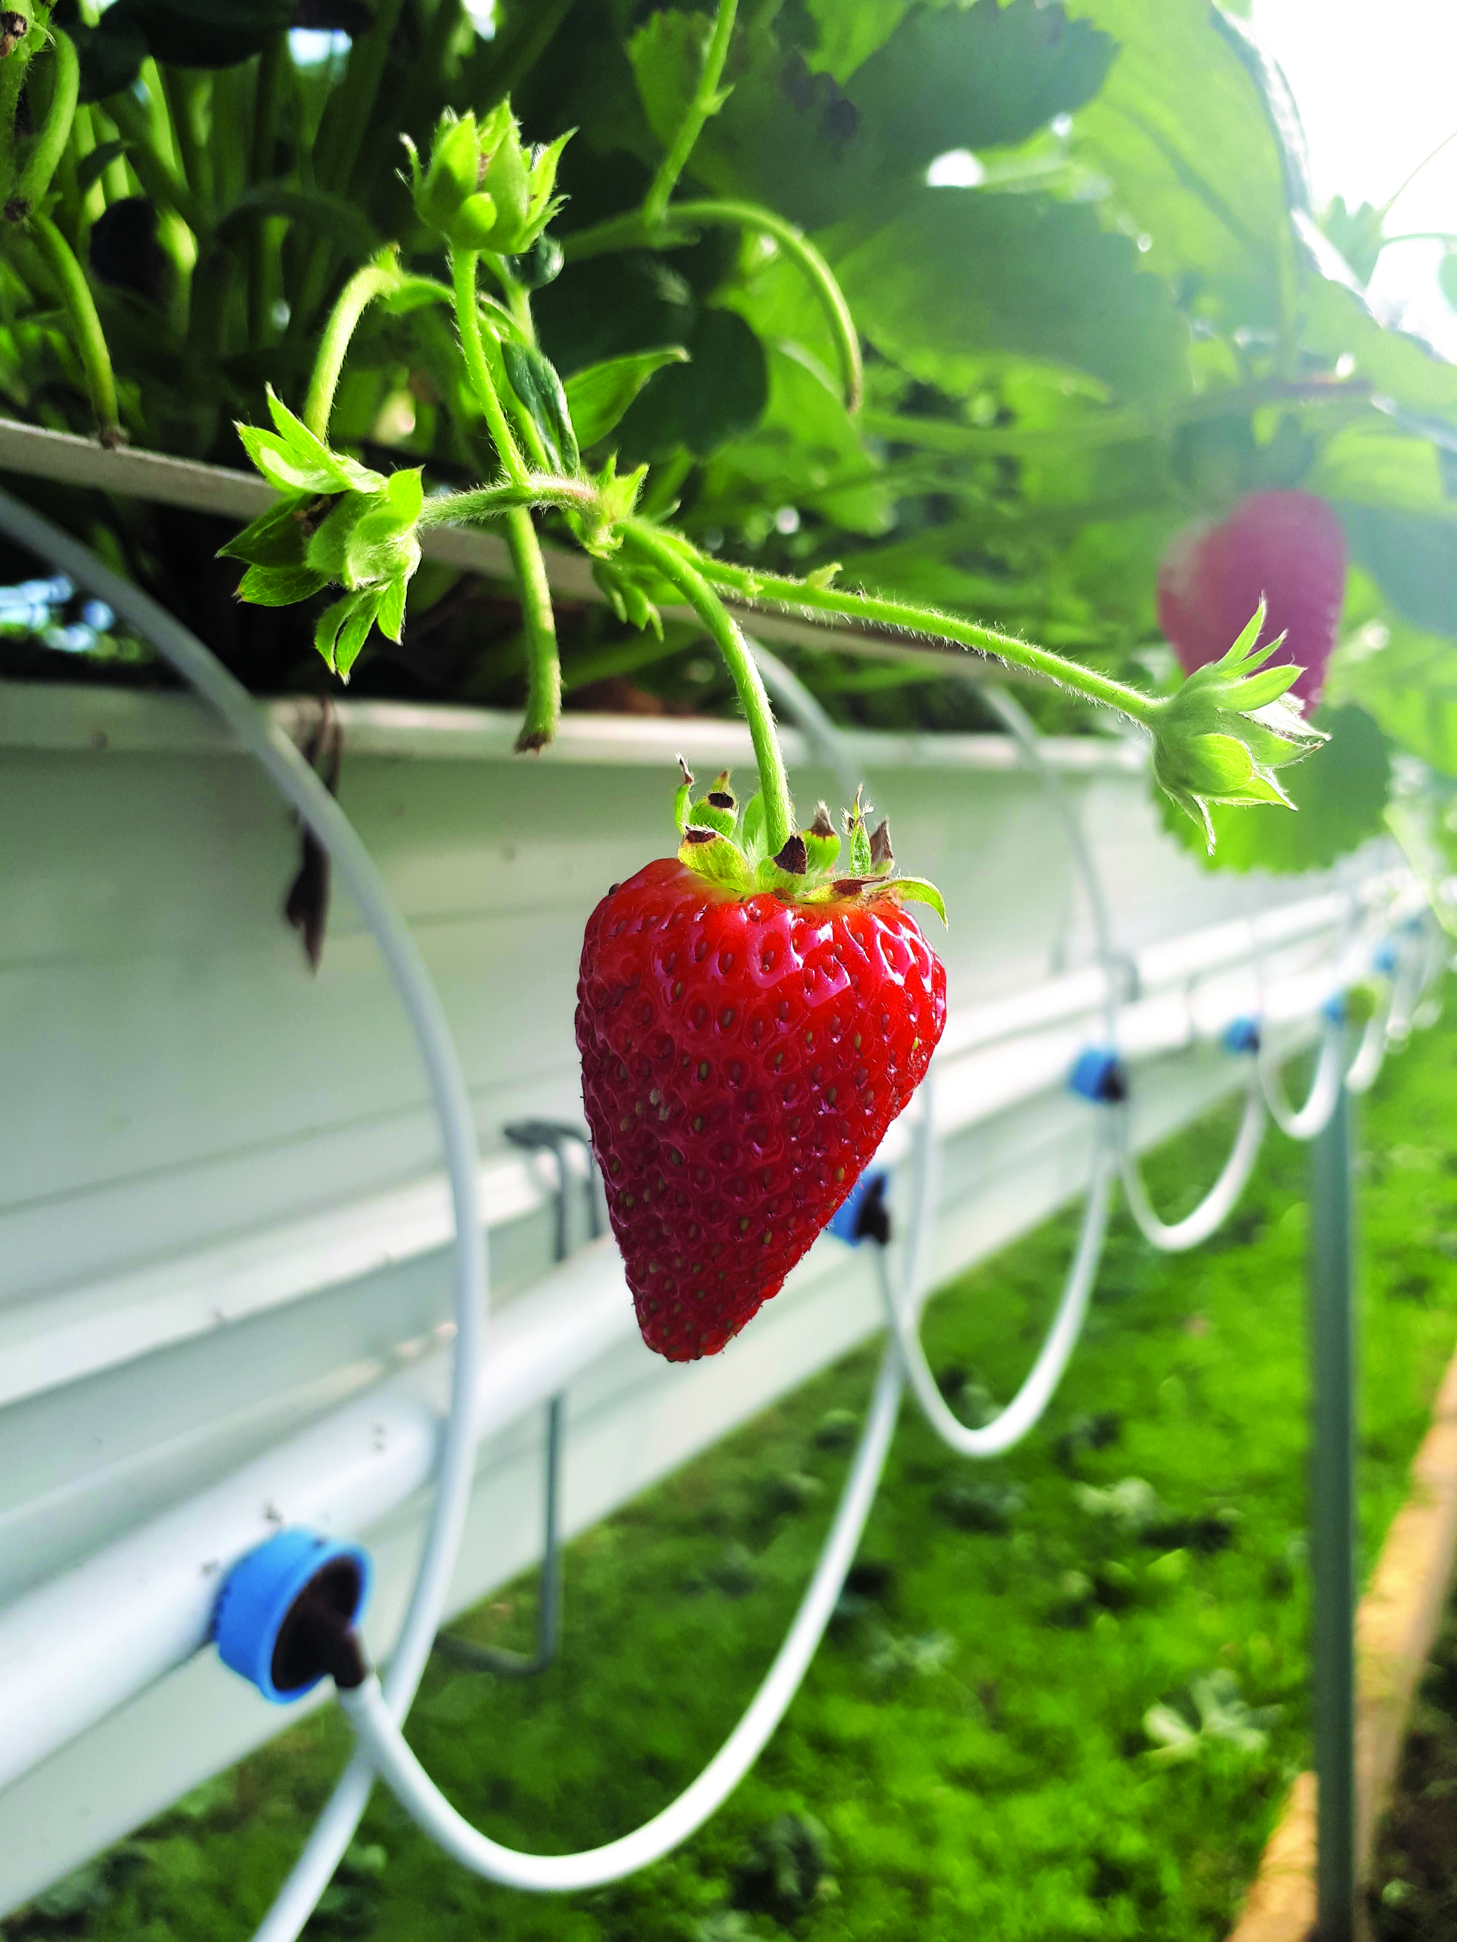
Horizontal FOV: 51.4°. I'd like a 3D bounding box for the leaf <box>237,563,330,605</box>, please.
[{"bbox_3d":[-0.048,-0.041,0.162,0.010,0.004,0.004,-2,5,0],"label":"leaf"}]

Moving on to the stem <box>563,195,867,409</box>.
[{"bbox_3d":[-0.002,-0.082,0.187,0.037,0.026,0.011,-1,5,9],"label":"stem"}]

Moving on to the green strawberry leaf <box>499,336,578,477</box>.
[{"bbox_3d":[-0.022,-0.066,0.178,0.006,0.017,0.005,-25,3,-15],"label":"green strawberry leaf"}]

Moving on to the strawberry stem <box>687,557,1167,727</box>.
[{"bbox_3d":[0.021,-0.036,0.162,0.052,0.005,0.006,18,0,0],"label":"strawberry stem"}]

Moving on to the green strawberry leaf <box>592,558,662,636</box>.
[{"bbox_3d":[-0.011,-0.041,0.166,0.007,0.009,0.005,-2,5,0],"label":"green strawberry leaf"}]

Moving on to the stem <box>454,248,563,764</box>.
[{"bbox_3d":[-0.025,-0.054,0.173,0.011,0.057,0.010,-5,3,0],"label":"stem"}]

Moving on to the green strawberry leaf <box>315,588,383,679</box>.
[{"bbox_3d":[-0.043,-0.038,0.170,0.007,0.011,0.005,9,3,0],"label":"green strawberry leaf"}]

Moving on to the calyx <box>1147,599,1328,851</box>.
[{"bbox_3d":[0.057,-0.028,0.170,0.019,0.027,0.022,-2,6,10],"label":"calyx"}]

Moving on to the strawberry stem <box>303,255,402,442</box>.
[{"bbox_3d":[-0.043,-0.071,0.173,0.006,0.023,0.005,25,0,0],"label":"strawberry stem"}]

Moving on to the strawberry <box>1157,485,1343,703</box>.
[{"bbox_3d":[0.104,-0.071,0.300,0.037,0.049,0.037,-2,5,0],"label":"strawberry"}]

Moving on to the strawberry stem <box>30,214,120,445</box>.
[{"bbox_3d":[-0.084,-0.083,0.195,0.006,0.029,0.006,-16,3,0],"label":"strawberry stem"}]

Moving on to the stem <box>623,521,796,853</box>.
[{"bbox_3d":[-0.001,-0.031,0.162,0.008,0.039,0.006,-26,0,0],"label":"stem"}]

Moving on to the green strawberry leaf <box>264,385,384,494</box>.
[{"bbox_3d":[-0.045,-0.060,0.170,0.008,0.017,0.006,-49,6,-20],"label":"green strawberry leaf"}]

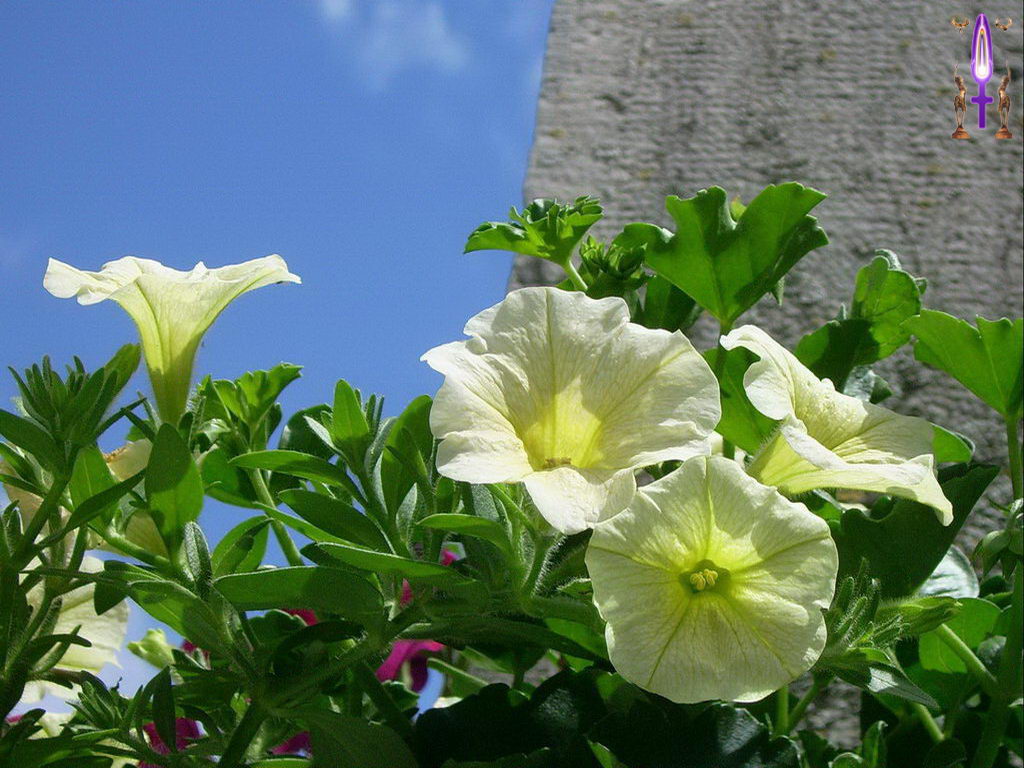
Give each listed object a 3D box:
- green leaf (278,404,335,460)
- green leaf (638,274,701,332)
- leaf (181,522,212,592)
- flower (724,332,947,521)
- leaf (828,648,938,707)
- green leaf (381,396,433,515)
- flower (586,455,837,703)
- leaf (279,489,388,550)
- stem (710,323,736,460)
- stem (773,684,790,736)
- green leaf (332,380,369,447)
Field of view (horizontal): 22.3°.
[{"bbox_3d":[-0.058,0.013,0.735,0.018,0.018,0.007,4,-15,7],"label":"green leaf"},{"bbox_3d":[0.044,-0.022,0.725,0.016,0.019,0.007,-8,-6,-1],"label":"green leaf"},{"bbox_3d":[-0.082,0.045,0.680,0.007,0.020,0.006,-9,0,17],"label":"leaf"},{"bbox_3d":[0.081,0.015,0.680,0.062,0.063,0.042,22,-57,-40],"label":"flower"},{"bbox_3d":[0.095,0.075,0.665,0.031,0.012,0.007,18,-39,25],"label":"leaf"},{"bbox_3d":[-0.028,0.019,0.695,0.013,0.032,0.009,11,-3,17],"label":"green leaf"},{"bbox_3d":[0.053,0.052,0.688,0.066,0.065,0.042,3,-3,2],"label":"flower"},{"bbox_3d":[-0.047,0.036,0.690,0.032,0.007,0.013,29,-44,-5],"label":"leaf"},{"bbox_3d":[0.059,0.002,0.730,0.004,0.040,0.004,0,-12,0],"label":"stem"},{"bbox_3d":[0.076,0.092,0.735,0.004,0.016,0.004,2,-6,0],"label":"stem"},{"bbox_3d":[-0.043,0.008,0.700,0.011,0.018,0.005,-2,-15,-3],"label":"green leaf"}]

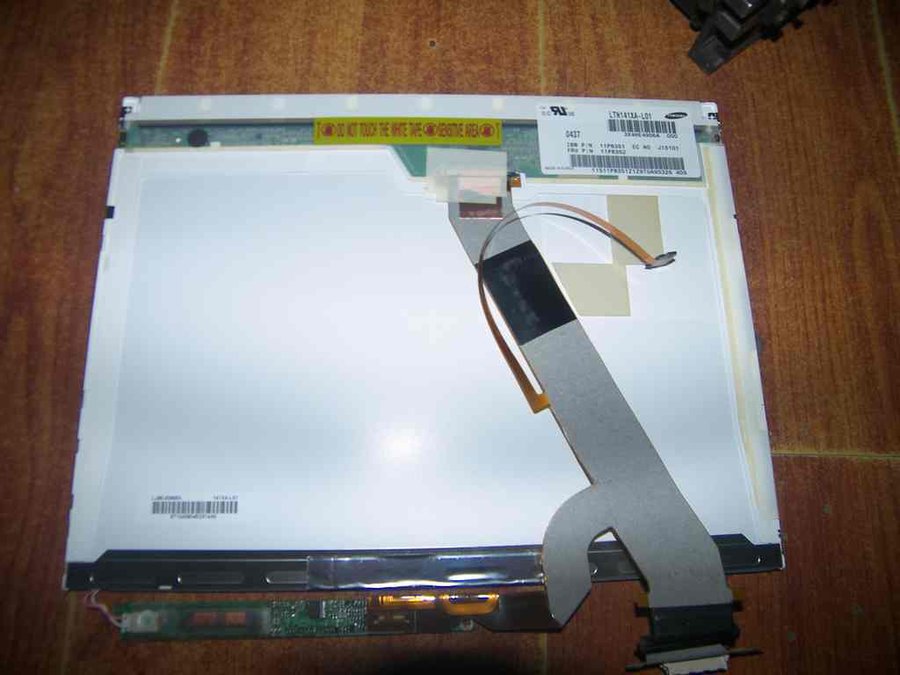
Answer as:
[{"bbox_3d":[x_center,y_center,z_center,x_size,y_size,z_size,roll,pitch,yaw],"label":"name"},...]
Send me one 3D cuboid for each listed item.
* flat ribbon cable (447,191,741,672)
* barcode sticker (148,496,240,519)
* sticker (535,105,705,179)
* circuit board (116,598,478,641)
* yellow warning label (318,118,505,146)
[{"bbox_3d":[0.058,0.030,0.275,0.115,0.012,0.216,-1,76,-3],"label":"flat ribbon cable"},{"bbox_3d":[-0.105,0.070,0.256,0.036,0.001,0.009,-1,76,-3],"label":"barcode sticker"},{"bbox_3d":[0.083,-0.097,0.307,0.080,0.001,0.040,-1,76,-3],"label":"sticker"},{"bbox_3d":[-0.061,0.112,0.252,0.146,0.005,0.015,-1,76,-3],"label":"circuit board"},{"bbox_3d":[-0.020,-0.100,0.302,0.092,0.001,0.015,-1,76,-3],"label":"yellow warning label"}]

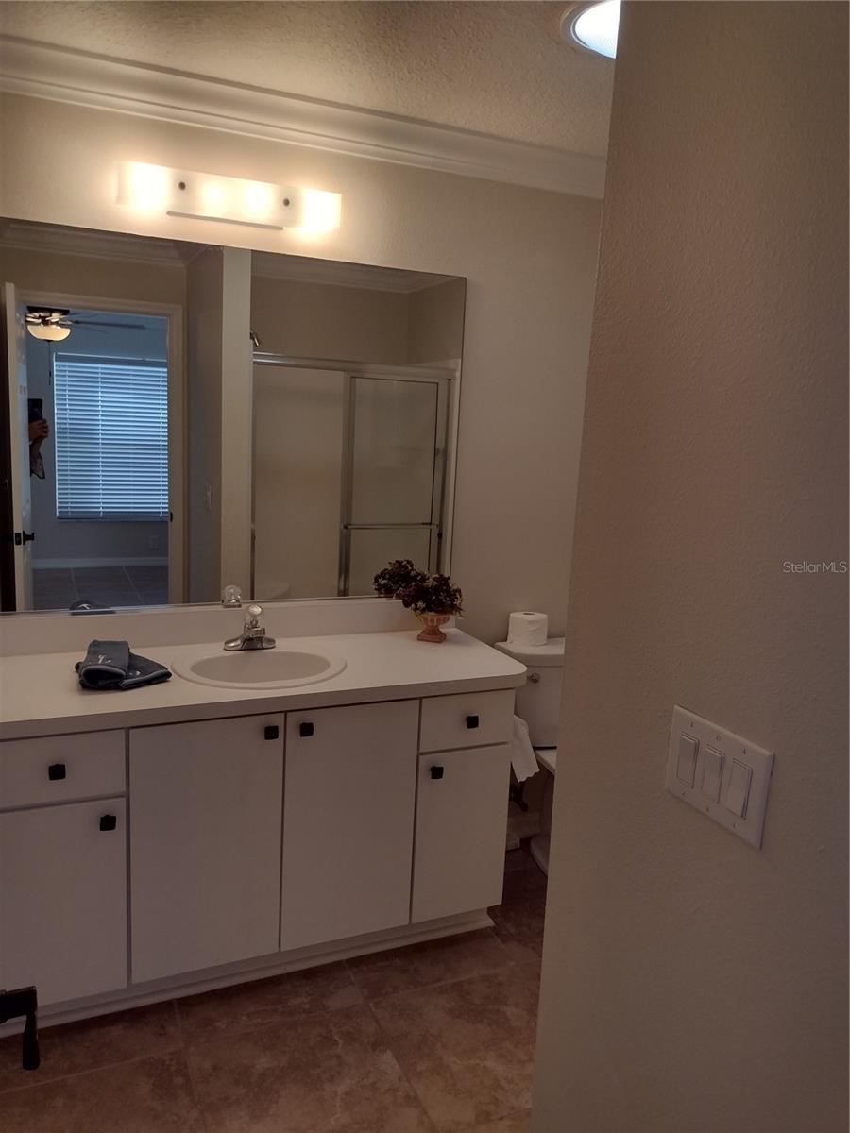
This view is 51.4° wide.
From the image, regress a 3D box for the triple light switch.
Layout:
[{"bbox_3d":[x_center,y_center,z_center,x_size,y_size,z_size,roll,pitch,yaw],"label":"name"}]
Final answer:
[{"bbox_3d":[0.360,0.258,1.098,0.010,0.115,0.163,-2,11,-25],"label":"triple light switch"}]

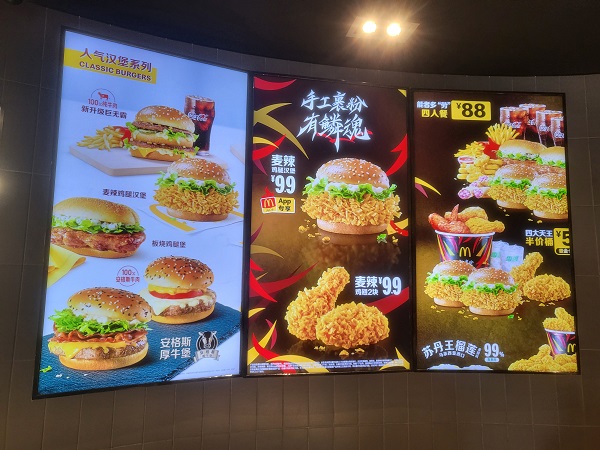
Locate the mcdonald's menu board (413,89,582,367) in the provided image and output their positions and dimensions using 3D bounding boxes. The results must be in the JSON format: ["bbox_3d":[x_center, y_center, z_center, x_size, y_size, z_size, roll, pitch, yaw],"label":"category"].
[{"bbox_3d":[0.840,0.017,1.986,0.710,1.240,0.050,1,-6,-2],"label":"mcdonald's menu board"}]

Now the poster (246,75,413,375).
[{"bbox_3d":[0.132,-0.005,1.909,0.710,1.240,0.050,2,-6,-10],"label":"poster"}]

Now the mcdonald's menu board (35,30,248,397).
[{"bbox_3d":[-0.532,-0.043,1.673,0.710,1.240,0.050,4,-7,-28],"label":"mcdonald's menu board"}]

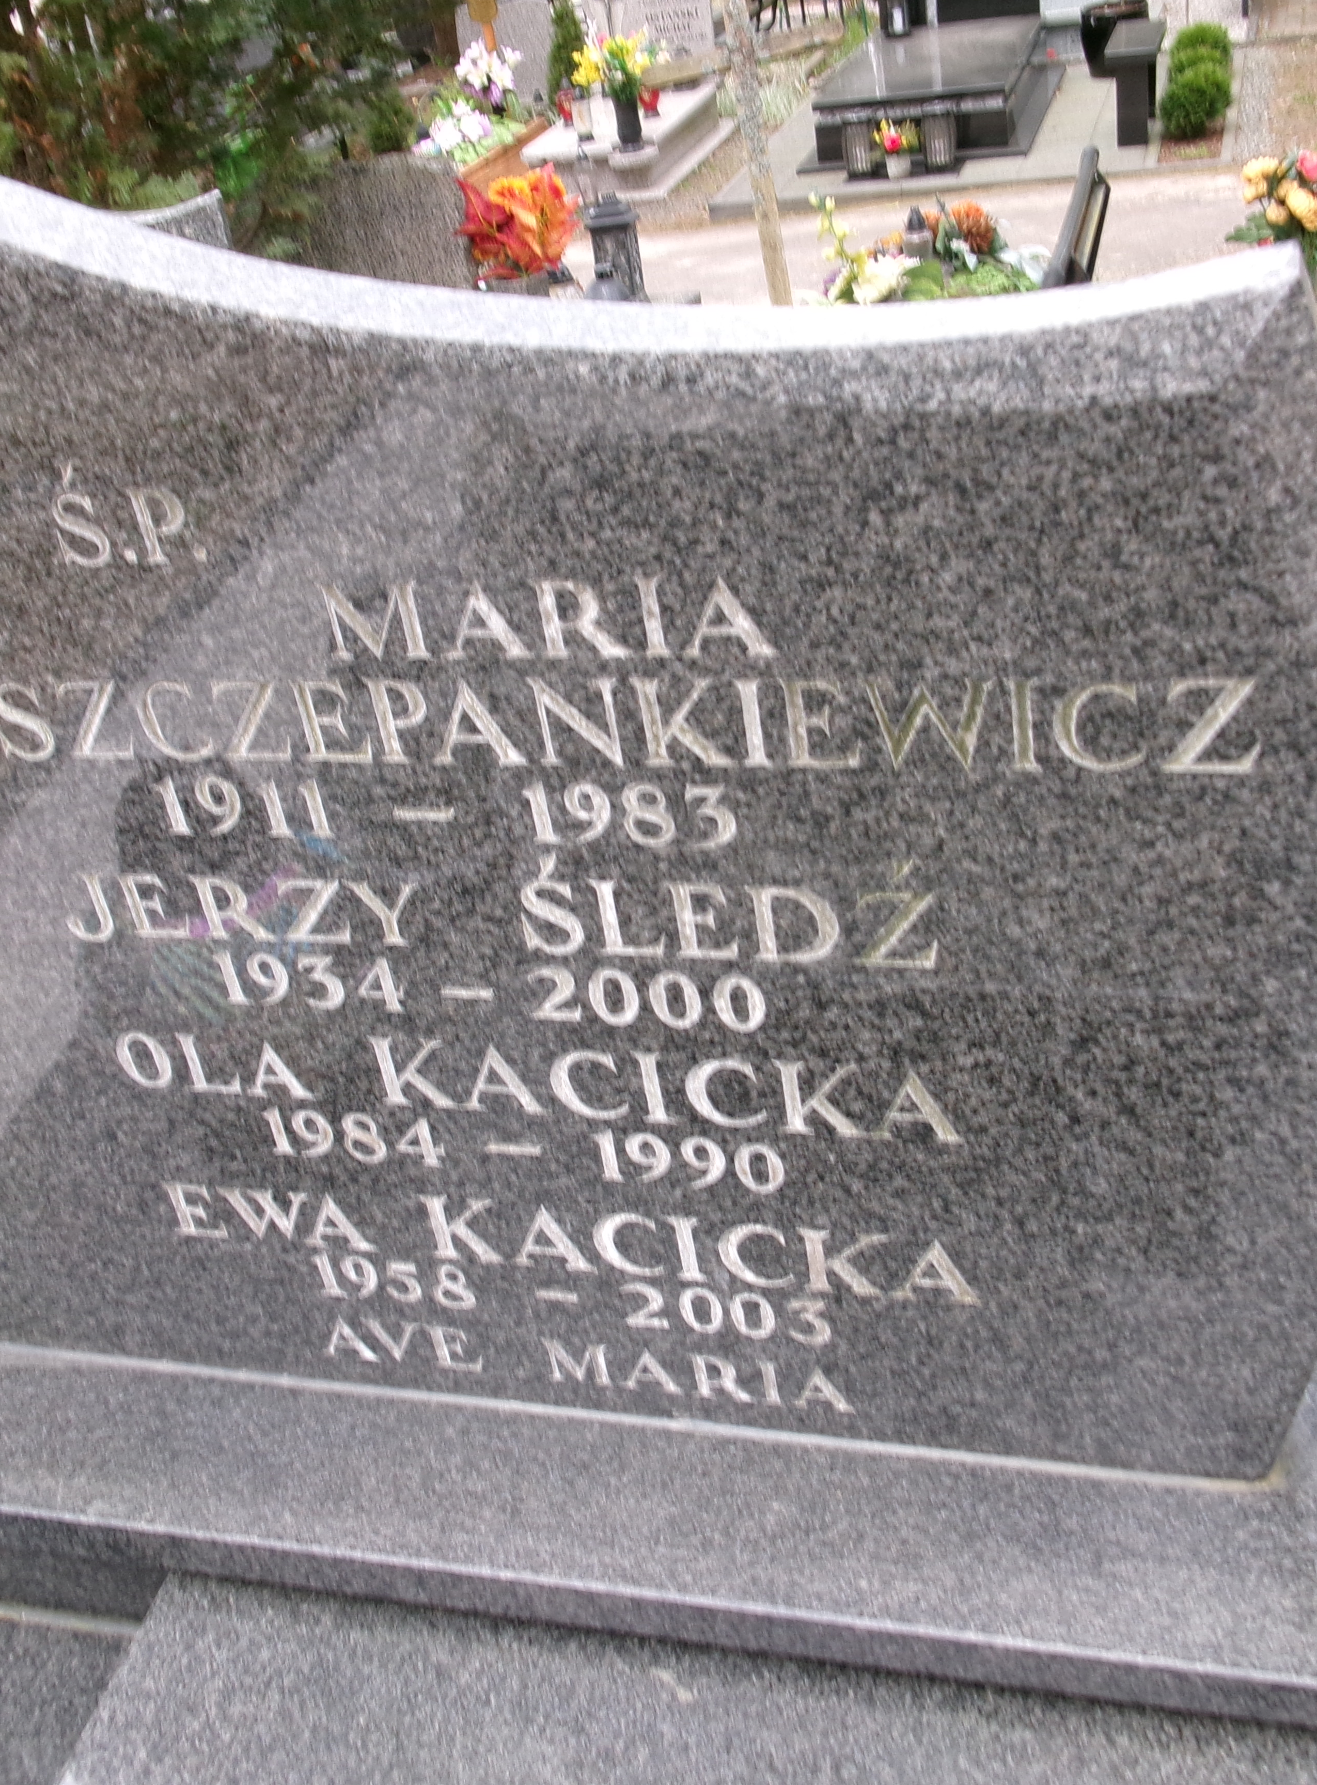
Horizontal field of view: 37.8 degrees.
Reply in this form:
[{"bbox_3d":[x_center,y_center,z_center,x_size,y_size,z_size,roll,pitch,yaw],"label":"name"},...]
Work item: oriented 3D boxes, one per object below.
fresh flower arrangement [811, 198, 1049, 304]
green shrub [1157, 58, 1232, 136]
[{"bbox_3d":[0.618,-1.455,4.400,0.530,0.260,0.400,2,38,16],"label":"fresh flower arrangement"},{"bbox_3d":[2.368,-3.501,8.500,0.330,0.350,0.330,2,38,16],"label":"green shrub"}]

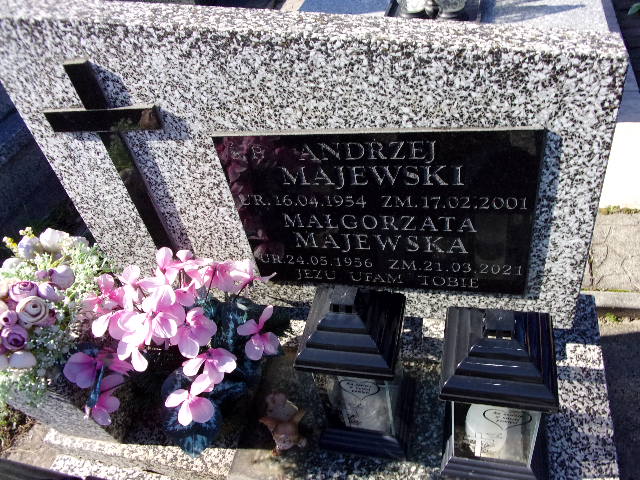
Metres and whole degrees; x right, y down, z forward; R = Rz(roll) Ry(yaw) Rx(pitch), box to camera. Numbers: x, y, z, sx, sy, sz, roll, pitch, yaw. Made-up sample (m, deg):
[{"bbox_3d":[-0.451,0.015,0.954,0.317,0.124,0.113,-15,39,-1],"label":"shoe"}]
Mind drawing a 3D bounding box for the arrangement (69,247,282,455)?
[{"bbox_3d":[-0.213,0.172,0.887,0.330,0.340,0.300,2,44,16],"label":"arrangement"}]

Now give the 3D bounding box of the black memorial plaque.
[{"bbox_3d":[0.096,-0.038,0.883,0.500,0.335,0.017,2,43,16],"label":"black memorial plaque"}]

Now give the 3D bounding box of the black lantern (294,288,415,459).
[{"bbox_3d":[0.061,0.193,0.812,0.144,0.318,0.144,2,44,16],"label":"black lantern"}]

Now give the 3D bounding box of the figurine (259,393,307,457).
[{"bbox_3d":[-0.062,0.311,0.878,0.071,0.100,0.062,-8,42,5],"label":"figurine"}]

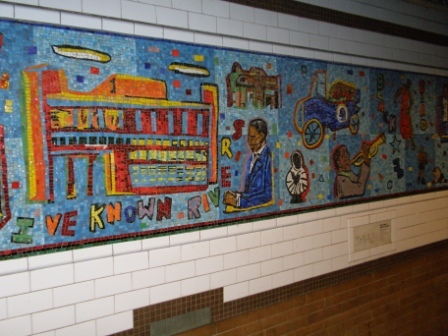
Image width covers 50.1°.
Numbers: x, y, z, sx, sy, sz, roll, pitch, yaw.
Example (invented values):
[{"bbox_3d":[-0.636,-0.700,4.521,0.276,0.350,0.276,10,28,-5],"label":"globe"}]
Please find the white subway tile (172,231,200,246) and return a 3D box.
[{"bbox_3d":[-0.171,0.300,2.049,0.152,0.043,0.015,-3,4,-38],"label":"white subway tile"}]

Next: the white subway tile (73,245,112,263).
[{"bbox_3d":[-0.487,0.318,1.785,0.152,0.045,0.012,-3,4,-38],"label":"white subway tile"}]

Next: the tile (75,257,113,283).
[{"bbox_3d":[-0.491,0.381,1.802,0.152,0.075,0.010,-3,3,-38],"label":"tile"}]

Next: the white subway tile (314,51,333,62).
[{"bbox_3d":[0.535,-0.607,2.577,0.152,0.051,0.015,-3,4,-38],"label":"white subway tile"}]

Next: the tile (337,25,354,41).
[{"bbox_3d":[0.666,-0.749,2.656,0.150,0.075,0.010,-4,5,-38],"label":"tile"}]

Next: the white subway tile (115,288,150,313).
[{"bbox_3d":[-0.366,0.524,1.900,0.152,0.074,0.012,-3,4,-38],"label":"white subway tile"}]

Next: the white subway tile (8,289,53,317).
[{"bbox_3d":[-0.672,0.470,1.668,0.152,0.075,0.010,-4,5,-38],"label":"white subway tile"}]

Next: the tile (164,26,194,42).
[{"bbox_3d":[-0.189,-0.560,2.010,0.152,0.050,0.012,-3,3,-38],"label":"tile"}]

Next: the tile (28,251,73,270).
[{"bbox_3d":[-0.612,0.326,1.692,0.155,0.050,0.010,-3,3,-38],"label":"tile"}]

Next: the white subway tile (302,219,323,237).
[{"bbox_3d":[0.473,0.323,2.565,0.152,0.074,0.010,-3,3,-38],"label":"white subway tile"}]

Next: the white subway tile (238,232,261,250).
[{"bbox_3d":[0.112,0.340,2.262,0.150,0.075,0.010,-4,4,-38],"label":"white subway tile"}]

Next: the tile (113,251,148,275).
[{"bbox_3d":[-0.370,0.376,1.902,0.152,0.075,0.010,-4,5,-38],"label":"tile"}]

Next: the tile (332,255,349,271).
[{"bbox_3d":[0.653,0.540,2.715,0.152,0.074,0.010,-3,3,-38],"label":"tile"}]

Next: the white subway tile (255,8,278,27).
[{"bbox_3d":[0.204,-0.728,2.323,0.152,0.075,0.010,-3,3,-38],"label":"white subway tile"}]

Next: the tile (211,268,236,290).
[{"bbox_3d":[-0.005,0.503,2.194,0.152,0.075,0.010,-3,3,-38],"label":"tile"}]

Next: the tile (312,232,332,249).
[{"bbox_3d":[0.534,0.392,2.606,0.152,0.076,0.010,-3,4,-38],"label":"tile"}]

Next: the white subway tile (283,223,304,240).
[{"bbox_3d":[0.351,0.324,2.450,0.150,0.075,0.010,-4,4,-38],"label":"white subway tile"}]

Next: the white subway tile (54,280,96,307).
[{"bbox_3d":[-0.551,0.463,1.764,0.152,0.075,0.010,-4,5,-38],"label":"white subway tile"}]

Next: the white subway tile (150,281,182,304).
[{"bbox_3d":[-0.246,0.518,1.998,0.152,0.074,0.010,-3,3,-38],"label":"white subway tile"}]

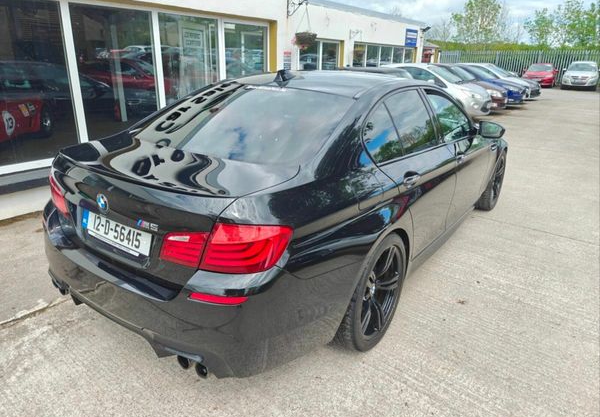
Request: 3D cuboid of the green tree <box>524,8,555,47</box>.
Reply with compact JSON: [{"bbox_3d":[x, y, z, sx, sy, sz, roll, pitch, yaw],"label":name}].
[{"bbox_3d":[24.374,-17.083,43.167,3.300,6.810,3.300,12,22,25],"label":"green tree"}]

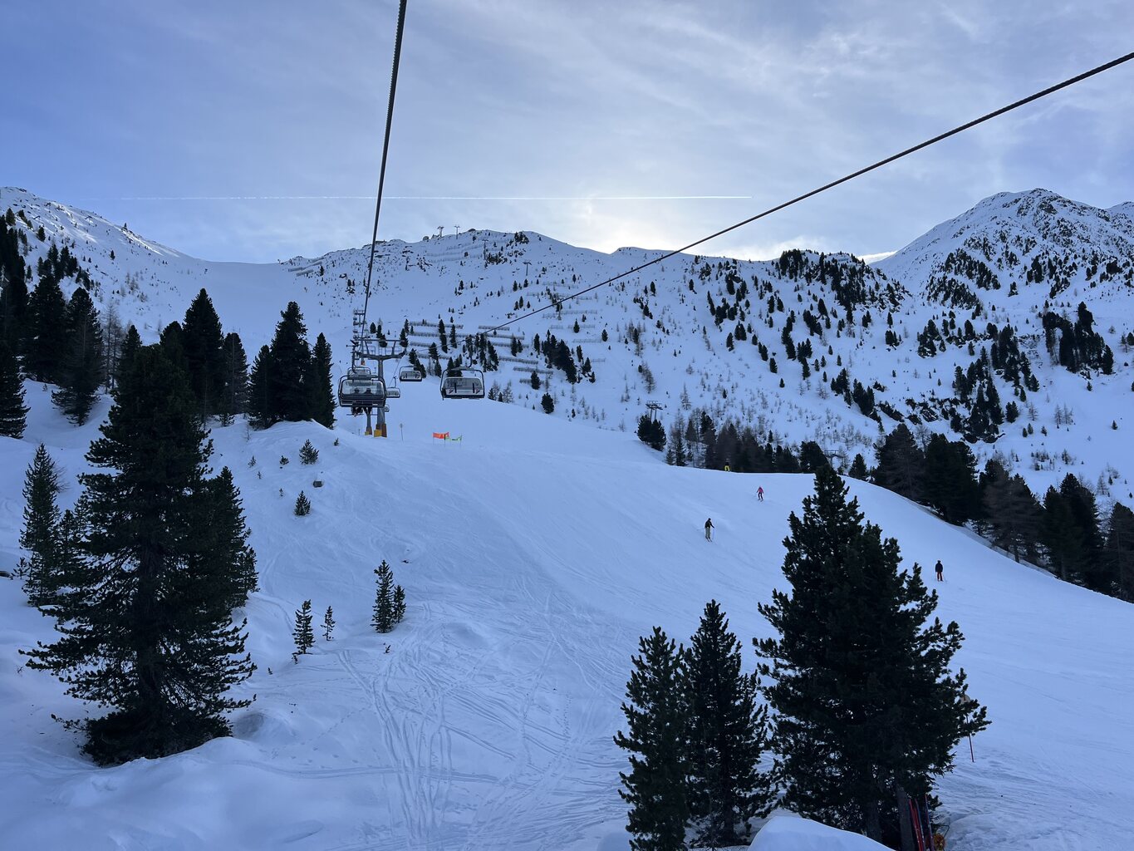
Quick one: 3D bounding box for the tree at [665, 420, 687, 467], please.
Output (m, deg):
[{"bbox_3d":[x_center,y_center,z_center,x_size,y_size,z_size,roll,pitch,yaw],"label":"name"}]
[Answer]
[{"bbox_3d":[18.378,3.046,143.494,3.731,8.104,3.619,-2,-7,0],"label":"tree"}]

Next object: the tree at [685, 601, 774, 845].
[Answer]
[{"bbox_3d":[3.885,6.991,20.356,2.080,5.520,2.080,-3,-8,10],"label":"tree"}]

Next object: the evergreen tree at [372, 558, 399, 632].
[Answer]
[{"bbox_3d":[-6.431,6.017,30.161,0.890,2.499,0.890,0,-8,-12],"label":"evergreen tree"}]

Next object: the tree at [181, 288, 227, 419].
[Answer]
[{"bbox_3d":[-35.711,-7.087,83.848,4.012,13.167,4.012,1,-8,-23],"label":"tree"}]

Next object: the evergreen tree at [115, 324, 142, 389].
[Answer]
[{"bbox_3d":[-40.588,-6.048,79.415,2.809,6.809,2.724,-2,-7,0],"label":"evergreen tree"}]

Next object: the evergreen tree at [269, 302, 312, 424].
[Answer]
[{"bbox_3d":[-25.798,-5.979,79.709,4.311,11.641,4.182,-2,-7,0],"label":"evergreen tree"}]

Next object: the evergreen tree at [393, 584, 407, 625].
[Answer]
[{"bbox_3d":[-6.032,6.431,30.689,0.470,1.380,0.470,0,-8,-11],"label":"evergreen tree"}]

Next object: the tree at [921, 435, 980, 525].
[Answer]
[{"bbox_3d":[45.350,6.509,100.702,6.398,10.899,6.078,-5,-8,24],"label":"tree"}]

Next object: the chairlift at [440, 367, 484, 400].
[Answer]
[{"bbox_3d":[-5.916,-2.372,48.000,2.450,1.750,1.300,0,-7,-14],"label":"chairlift"}]

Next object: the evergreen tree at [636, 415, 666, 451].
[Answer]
[{"bbox_3d":[14.941,1.321,150.427,5.293,6.623,4.764,-2,-7,6],"label":"evergreen tree"}]

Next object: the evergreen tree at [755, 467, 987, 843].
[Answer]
[{"bbox_3d":[7.242,5.407,20.272,5.202,8.876,4.682,-4,-8,19],"label":"evergreen tree"}]

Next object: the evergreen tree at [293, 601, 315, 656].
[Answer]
[{"bbox_3d":[-9.130,7.004,29.614,0.770,1.871,0.747,-2,-7,0],"label":"evergreen tree"}]

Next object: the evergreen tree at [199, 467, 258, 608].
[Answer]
[{"bbox_3d":[-13.659,4.455,34.341,2.358,5.600,2.287,-2,-7,0],"label":"evergreen tree"}]

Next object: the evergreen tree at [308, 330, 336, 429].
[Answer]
[{"bbox_3d":[-23.800,-4.418,82.613,2.559,9.516,2.687,0,-8,-16],"label":"evergreen tree"}]

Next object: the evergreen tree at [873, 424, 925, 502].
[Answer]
[{"bbox_3d":[50.157,5.881,130.748,8.160,12.271,7.915,-2,-7,0],"label":"evergreen tree"}]

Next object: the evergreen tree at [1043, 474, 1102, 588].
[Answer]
[{"bbox_3d":[49.671,10.272,83.713,5.092,11.068,4.837,-6,-9,30],"label":"evergreen tree"}]

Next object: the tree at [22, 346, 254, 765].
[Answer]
[{"bbox_3d":[-11.297,3.248,23.175,6.291,11.075,6.103,-2,-7,0],"label":"tree"}]

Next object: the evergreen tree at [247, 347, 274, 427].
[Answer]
[{"bbox_3d":[-27.841,-3.655,78.474,3.102,7.779,3.009,-2,-7,0],"label":"evergreen tree"}]

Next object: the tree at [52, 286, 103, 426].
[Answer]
[{"bbox_3d":[-40.074,-5.791,69.739,3.648,11.467,3.648,3,-9,-30],"label":"tree"}]

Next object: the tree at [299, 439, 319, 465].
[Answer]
[{"bbox_3d":[-17.920,1.781,59.109,1.414,1.791,1.372,-2,-7,0],"label":"tree"}]

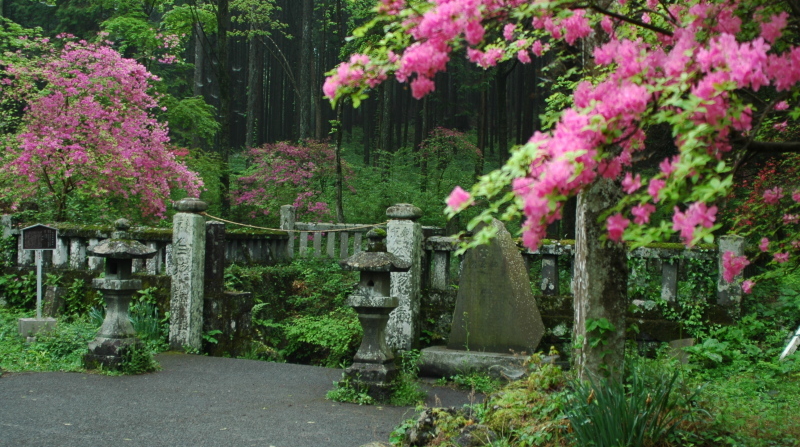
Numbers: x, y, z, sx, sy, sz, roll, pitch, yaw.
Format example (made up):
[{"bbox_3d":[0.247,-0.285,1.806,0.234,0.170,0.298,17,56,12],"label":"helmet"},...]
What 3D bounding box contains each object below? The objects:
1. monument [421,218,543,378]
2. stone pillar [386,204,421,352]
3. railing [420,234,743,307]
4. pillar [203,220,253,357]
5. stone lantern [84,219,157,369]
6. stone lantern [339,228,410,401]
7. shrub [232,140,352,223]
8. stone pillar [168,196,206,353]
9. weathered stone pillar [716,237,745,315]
[{"bbox_3d":[0.960,0.770,9.630,1.330,1.650,0.530,1,0,17],"label":"monument"},{"bbox_3d":[0.028,0.653,10.250,0.370,1.740,0.370,1,0,25],"label":"stone pillar"},{"bbox_3d":[1.731,0.466,9.790,3.200,0.590,0.240,1,0,25],"label":"railing"},{"bbox_3d":[-2.200,0.800,11.750,0.340,1.650,0.480,1,0,25],"label":"pillar"},{"bbox_3d":[-2.980,0.728,9.920,0.500,1.540,0.500,1,0,25],"label":"stone lantern"},{"bbox_3d":[-0.224,0.803,8.520,0.490,1.530,0.490,1,0,25],"label":"stone lantern"},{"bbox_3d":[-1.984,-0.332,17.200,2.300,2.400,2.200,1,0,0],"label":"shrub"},{"bbox_3d":[-2.568,0.607,11.280,0.380,1.820,0.380,1,0,25],"label":"stone pillar"},{"bbox_3d":[3.219,0.509,9.050,0.210,0.770,0.210,1,0,25],"label":"weathered stone pillar"}]

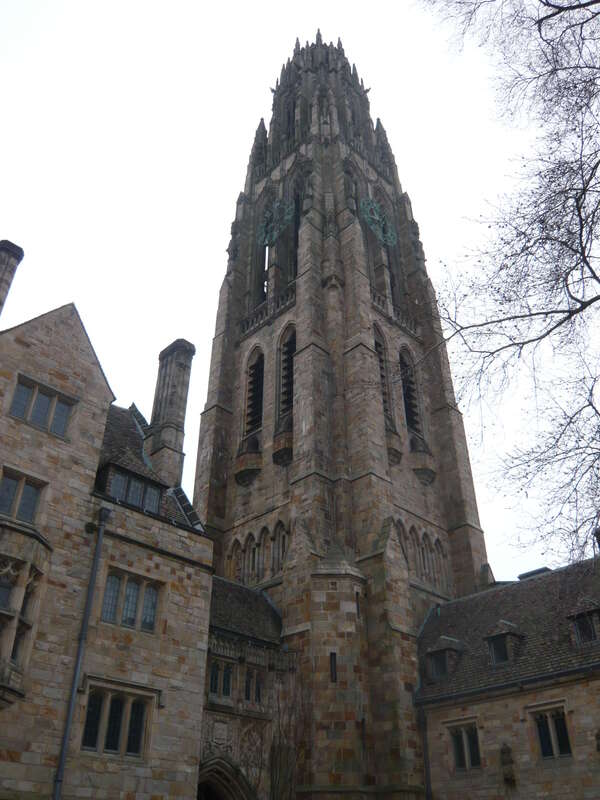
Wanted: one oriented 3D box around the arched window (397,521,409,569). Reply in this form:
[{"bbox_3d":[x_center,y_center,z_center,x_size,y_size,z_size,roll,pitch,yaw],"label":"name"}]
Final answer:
[{"bbox_3d":[4.258,6.361,27.694,0.867,2.569,0.400,30,-46,-35],"label":"arched window"}]

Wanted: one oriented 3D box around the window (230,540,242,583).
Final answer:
[{"bbox_3d":[-2.804,7.540,29.291,0.400,2.569,0.867,30,-46,-35],"label":"window"}]

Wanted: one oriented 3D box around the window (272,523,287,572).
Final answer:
[{"bbox_3d":[-0.745,6.321,27.582,0.400,2.569,0.867,30,-46,-35],"label":"window"}]

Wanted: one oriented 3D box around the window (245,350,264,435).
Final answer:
[{"bbox_3d":[-2.253,-0.578,35.152,0.500,5.862,1.478,30,-46,-35],"label":"window"}]

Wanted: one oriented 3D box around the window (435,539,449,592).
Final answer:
[{"bbox_3d":[6.328,7.546,29.410,0.867,2.569,0.400,30,-46,-35],"label":"window"}]

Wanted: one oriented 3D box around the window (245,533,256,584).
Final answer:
[{"bbox_3d":[-2.095,7.121,28.700,0.400,2.569,0.867,30,-46,-35],"label":"window"}]

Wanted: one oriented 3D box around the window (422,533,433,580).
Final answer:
[{"bbox_3d":[5.610,7.135,28.811,0.867,2.569,0.400,30,-46,-35],"label":"window"}]

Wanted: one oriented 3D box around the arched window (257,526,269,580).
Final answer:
[{"bbox_3d":[-1.448,6.738,28.163,0.400,2.569,0.867,30,-46,-35],"label":"arched window"}]

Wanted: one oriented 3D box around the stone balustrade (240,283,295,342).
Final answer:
[{"bbox_3d":[-1.629,-4.961,37.392,0.500,1.937,5.403,30,-46,-35],"label":"stone balustrade"}]

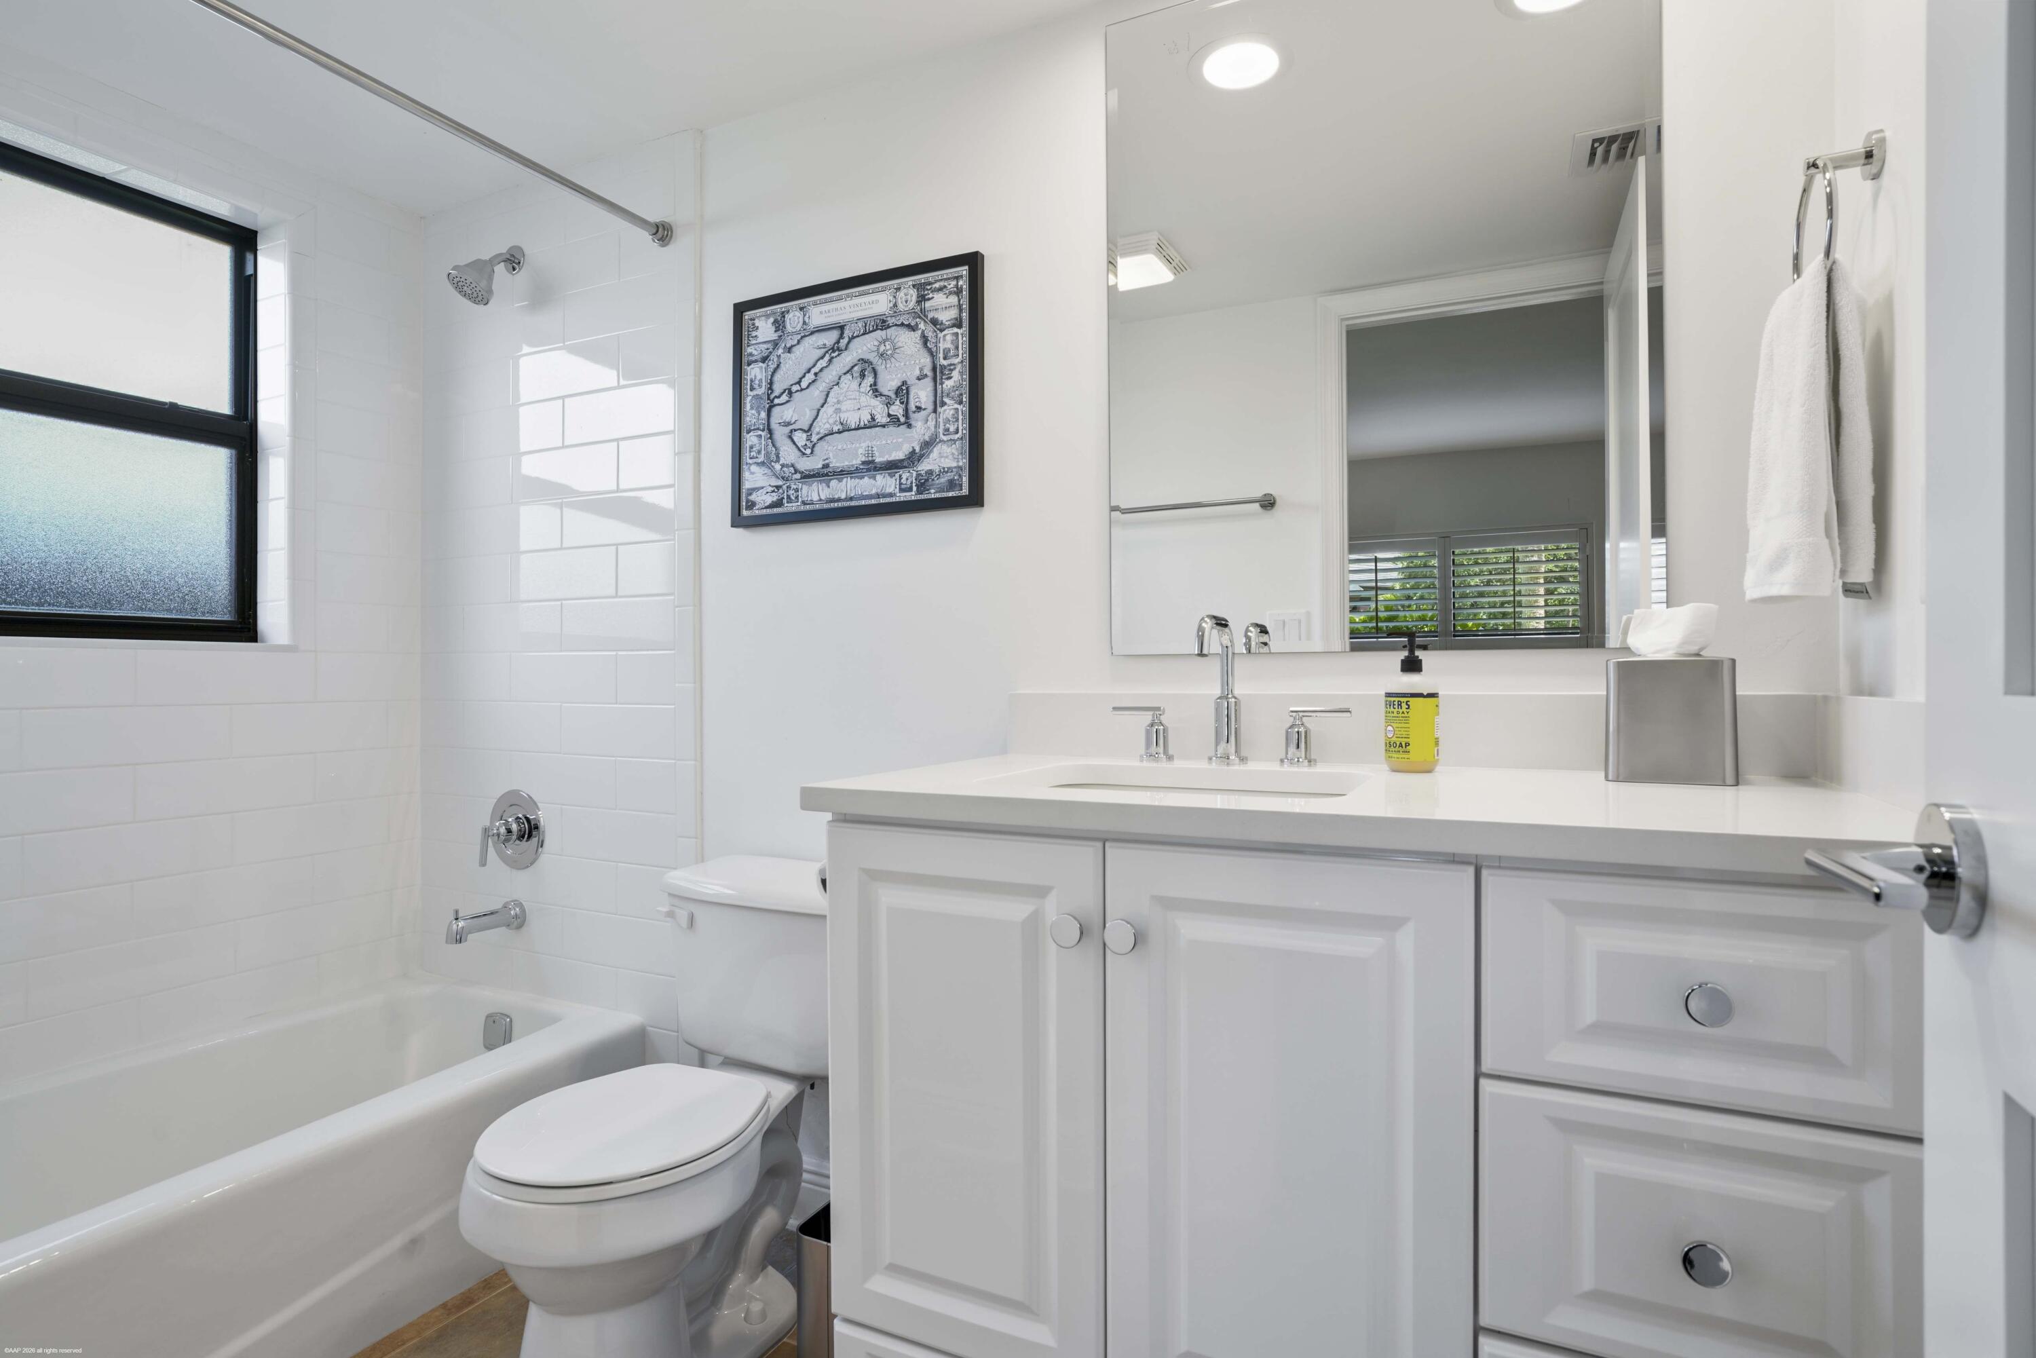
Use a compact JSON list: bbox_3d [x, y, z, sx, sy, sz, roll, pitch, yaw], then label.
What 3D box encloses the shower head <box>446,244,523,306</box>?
[{"bbox_3d":[-1.115,-0.855,2.124,0.092,0.153,0.150,0,0,26],"label":"shower head"}]

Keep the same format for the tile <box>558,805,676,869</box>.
[{"bbox_3d":[-0.808,0.319,2.061,0.312,0.105,0.009,0,0,26],"label":"tile"}]

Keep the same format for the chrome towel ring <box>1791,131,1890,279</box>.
[{"bbox_3d":[0.888,-0.489,1.097,0.064,0.180,0.158,0,0,26],"label":"chrome towel ring"}]

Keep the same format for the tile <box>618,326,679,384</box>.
[{"bbox_3d":[-0.753,-0.659,2.081,0.162,0.108,0.009,0,0,26],"label":"tile"}]

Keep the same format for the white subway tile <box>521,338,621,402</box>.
[{"bbox_3d":[-0.946,-0.642,2.129,0.312,0.105,0.009,0,0,26],"label":"white subway tile"}]

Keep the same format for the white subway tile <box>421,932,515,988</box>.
[{"bbox_3d":[-1.247,0.637,2.308,0.309,0.093,0.010,0,0,26],"label":"white subway tile"}]

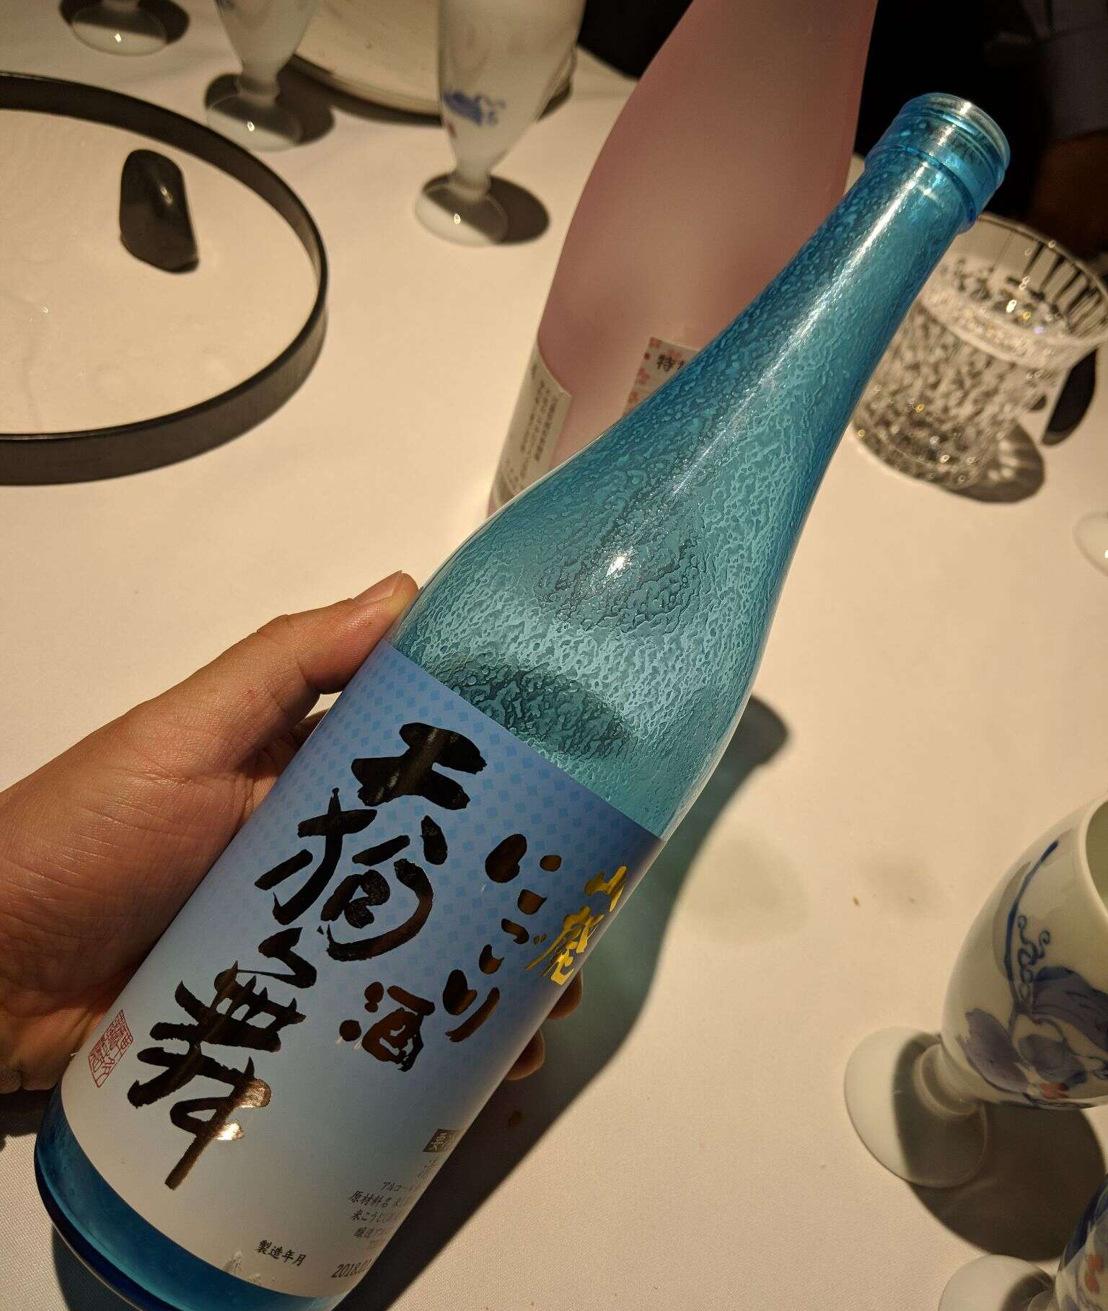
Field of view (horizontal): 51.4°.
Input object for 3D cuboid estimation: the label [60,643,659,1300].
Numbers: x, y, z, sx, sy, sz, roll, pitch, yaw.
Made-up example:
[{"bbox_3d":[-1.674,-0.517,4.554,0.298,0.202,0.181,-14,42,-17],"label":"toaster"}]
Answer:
[{"bbox_3d":[-0.037,0.063,0.240,0.077,0.053,0.110,36,84,-5],"label":"label"}]

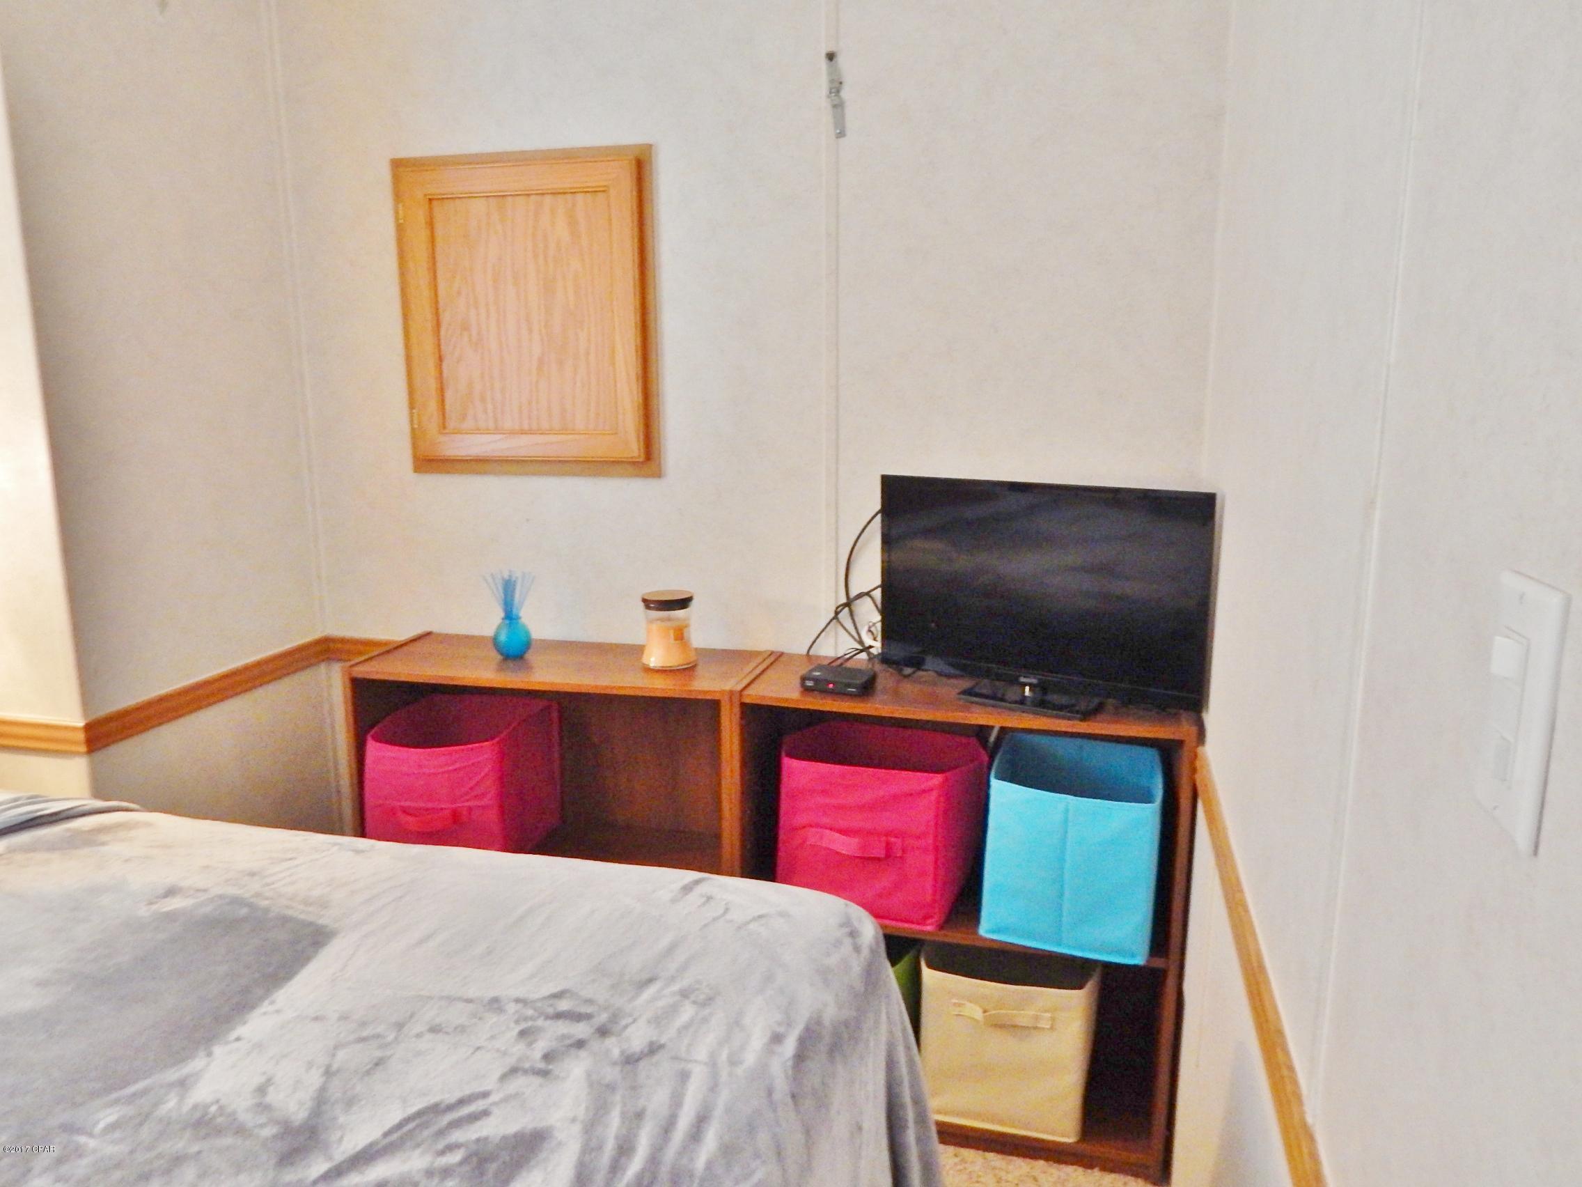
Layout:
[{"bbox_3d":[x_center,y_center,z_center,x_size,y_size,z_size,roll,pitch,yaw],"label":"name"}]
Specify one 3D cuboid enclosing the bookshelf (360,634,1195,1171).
[{"bbox_3d":[-0.066,0.531,2.159,1.510,0.794,0.287,3,12,14],"label":"bookshelf"}]

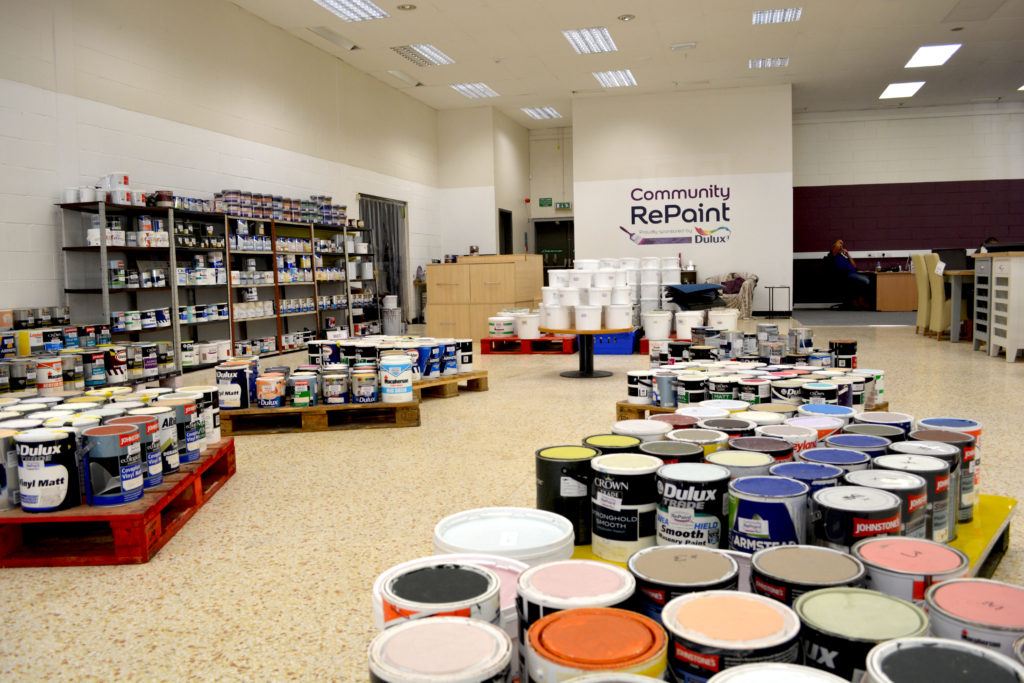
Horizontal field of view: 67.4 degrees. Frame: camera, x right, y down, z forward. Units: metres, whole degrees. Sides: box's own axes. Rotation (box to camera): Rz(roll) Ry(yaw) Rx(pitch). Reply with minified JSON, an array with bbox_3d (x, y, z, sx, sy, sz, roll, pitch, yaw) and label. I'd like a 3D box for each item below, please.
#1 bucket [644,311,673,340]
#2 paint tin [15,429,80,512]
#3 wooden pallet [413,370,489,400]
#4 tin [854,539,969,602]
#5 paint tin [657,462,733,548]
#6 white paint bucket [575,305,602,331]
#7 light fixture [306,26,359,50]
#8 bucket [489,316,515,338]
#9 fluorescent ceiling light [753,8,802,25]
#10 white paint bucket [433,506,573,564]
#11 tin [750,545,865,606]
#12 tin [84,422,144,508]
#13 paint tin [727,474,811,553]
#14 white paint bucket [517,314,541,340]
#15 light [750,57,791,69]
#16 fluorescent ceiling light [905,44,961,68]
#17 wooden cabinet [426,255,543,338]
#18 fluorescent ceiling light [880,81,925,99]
[{"bbox_3d":[1.541,-0.165,8.178,0.318,0.287,0.318,0,6,11],"label":"bucket"},{"bbox_3d":[-1.527,0.425,2.529,0.175,0.228,0.175,-2,6,-20],"label":"paint tin"},{"bbox_3d":[-0.893,0.304,5.973,1.200,0.144,0.800,4,7,42],"label":"wooden pallet"},{"bbox_3d":[0.699,0.482,1.359,0.183,0.215,0.183,0,5,3],"label":"tin"},{"bbox_3d":[0.474,0.456,2.003,0.184,0.230,0.184,-1,5,0],"label":"paint tin"},{"bbox_3d":[0.653,-0.210,6.541,0.234,0.210,0.234,-1,5,0],"label":"white paint bucket"},{"bbox_3d":[-2.400,-4.165,10.493,0.260,0.100,1.150,1,6,16],"label":"light fixture"},{"bbox_3d":[-0.118,-0.161,8.830,0.295,0.230,0.295,-1,5,0],"label":"bucket"},{"bbox_3d":[3.396,-4.195,9.840,0.600,0.080,0.600,1,6,16],"label":"fluorescent ceiling light"},{"bbox_3d":[-0.016,0.552,1.714,0.309,0.285,0.309,-1,5,-1],"label":"white paint bucket"},{"bbox_3d":[0.512,0.498,1.339,0.183,0.230,0.183,1,6,21],"label":"tin"},{"bbox_3d":[-1.377,0.425,2.659,0.176,0.243,0.176,-1,6,0],"label":"tin"},{"bbox_3d":[0.606,0.455,1.824,0.179,0.226,0.179,1,6,21],"label":"paint tin"},{"bbox_3d":[0.195,-0.158,8.640,0.270,0.265,0.270,0,5,1],"label":"white paint bucket"},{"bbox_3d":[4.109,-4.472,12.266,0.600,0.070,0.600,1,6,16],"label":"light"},{"bbox_3d":[6.547,-4.465,11.968,0.600,0.070,1.200,1,6,16],"label":"fluorescent ceiling light"},{"bbox_3d":[-0.344,-0.598,10.387,1.252,1.125,1.067,1,6,21],"label":"wooden cabinet"},{"bbox_3d":[7.082,-4.593,13.957,0.600,0.080,1.200,1,6,16],"label":"fluorescent ceiling light"}]

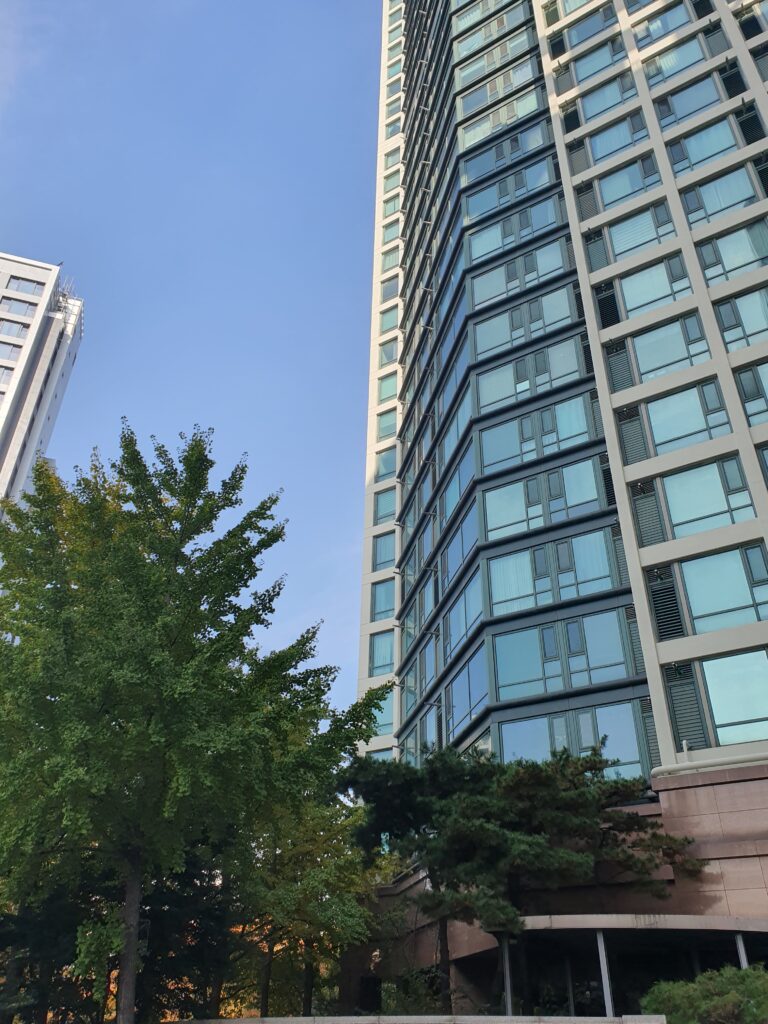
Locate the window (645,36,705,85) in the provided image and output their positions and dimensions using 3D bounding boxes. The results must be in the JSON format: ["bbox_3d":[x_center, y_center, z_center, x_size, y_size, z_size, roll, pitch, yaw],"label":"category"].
[{"bbox_3d":[12.417,-19.158,32.897,2.353,2.144,0.200,-18,-37,27],"label":"window"}]

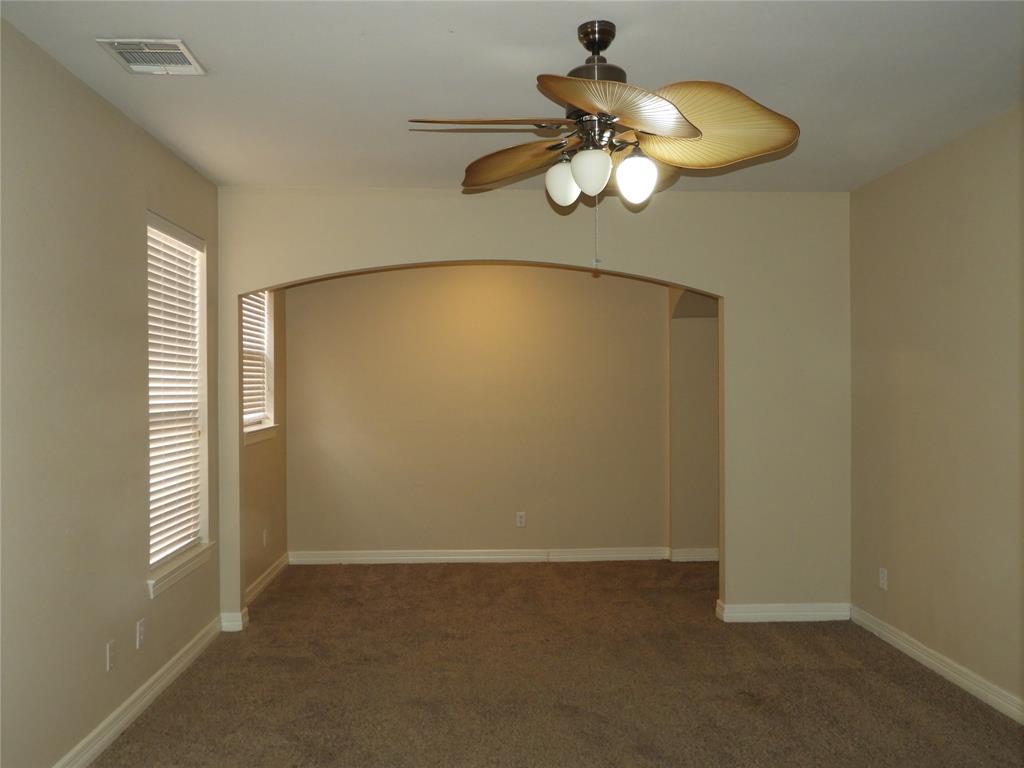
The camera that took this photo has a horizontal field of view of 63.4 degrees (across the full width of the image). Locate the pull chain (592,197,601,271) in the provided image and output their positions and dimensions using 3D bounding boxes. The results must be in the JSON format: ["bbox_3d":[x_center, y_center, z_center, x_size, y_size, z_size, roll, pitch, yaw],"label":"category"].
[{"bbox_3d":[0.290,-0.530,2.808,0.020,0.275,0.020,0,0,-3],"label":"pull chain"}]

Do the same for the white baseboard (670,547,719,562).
[{"bbox_3d":[1.545,1.436,6.937,0.409,0.103,0.018,0,0,-3],"label":"white baseboard"}]

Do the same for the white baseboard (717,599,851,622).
[{"bbox_3d":[1.734,1.435,5.261,0.827,0.103,0.155,0,0,-3],"label":"white baseboard"}]

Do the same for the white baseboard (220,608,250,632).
[{"bbox_3d":[-1.707,1.453,5.104,0.136,0.103,0.165,0,0,-3],"label":"white baseboard"}]

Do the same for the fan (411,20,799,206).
[{"bbox_3d":[0.314,-0.911,2.806,1.265,0.587,1.275,0,0,-3],"label":"fan"}]

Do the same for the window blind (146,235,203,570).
[{"bbox_3d":[-1.821,0.050,4.360,0.055,1.685,0.850,0,0,-3],"label":"window blind"}]

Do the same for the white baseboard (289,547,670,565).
[{"bbox_3d":[-0.263,1.445,6.947,3.185,0.103,0.022,0,0,-3],"label":"white baseboard"}]

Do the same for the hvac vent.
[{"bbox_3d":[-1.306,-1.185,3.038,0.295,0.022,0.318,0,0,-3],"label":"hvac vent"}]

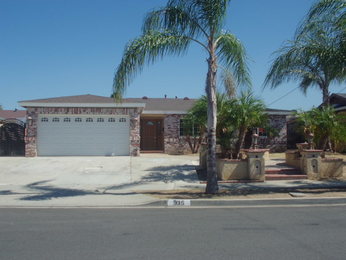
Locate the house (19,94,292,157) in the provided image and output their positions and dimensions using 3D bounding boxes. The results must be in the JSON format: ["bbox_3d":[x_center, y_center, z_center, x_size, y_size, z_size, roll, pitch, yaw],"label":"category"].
[{"bbox_3d":[-0.320,-0.380,26.200,15.900,4.100,12.800,0,-1,-4],"label":"house"}]

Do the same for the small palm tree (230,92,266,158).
[{"bbox_3d":[2.562,-0.143,12.900,1.250,2.250,1.250,0,-1,-4],"label":"small palm tree"}]

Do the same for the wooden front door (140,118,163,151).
[{"bbox_3d":[-1.367,0.302,24.400,1.420,2.050,0.150,0,-1,-4],"label":"wooden front door"}]

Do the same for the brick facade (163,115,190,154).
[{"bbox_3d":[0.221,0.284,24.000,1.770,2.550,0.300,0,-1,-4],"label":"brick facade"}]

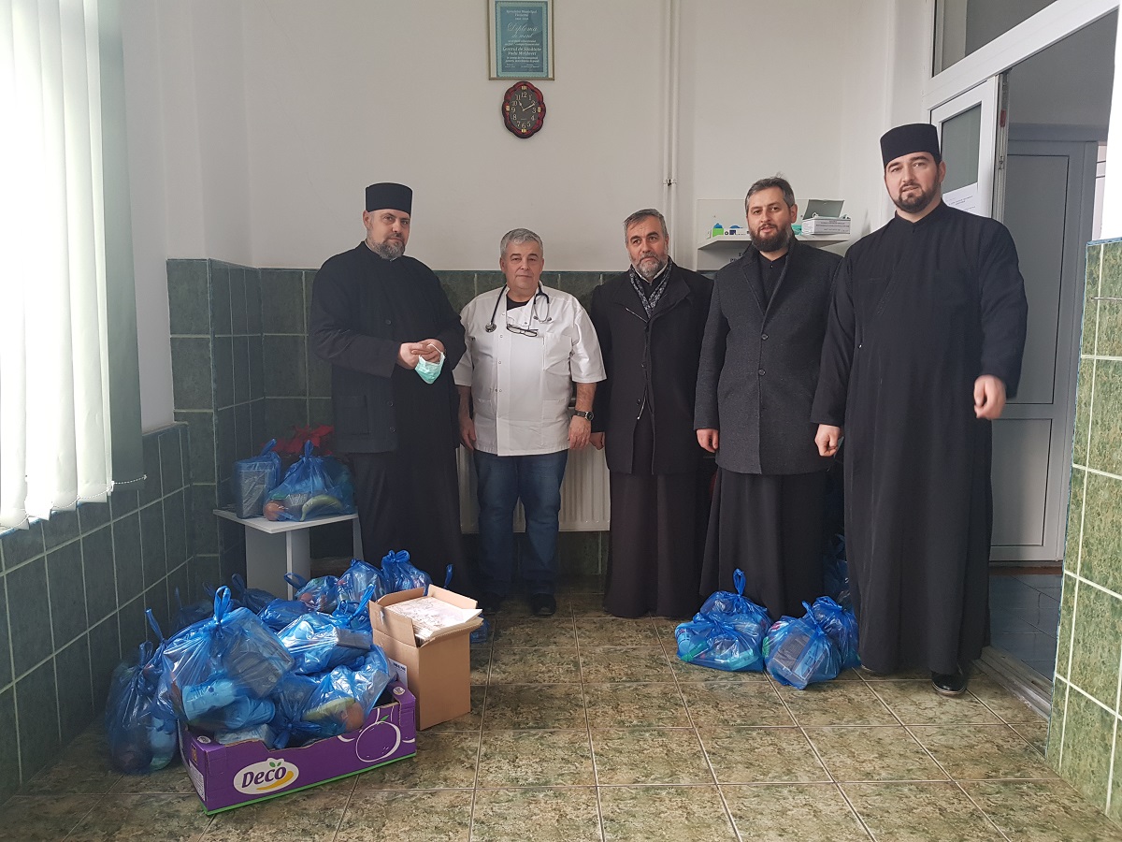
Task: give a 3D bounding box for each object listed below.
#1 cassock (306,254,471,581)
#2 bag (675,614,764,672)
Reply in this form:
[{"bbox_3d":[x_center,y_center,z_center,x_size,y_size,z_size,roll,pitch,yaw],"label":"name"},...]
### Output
[{"bbox_3d":[-0.737,0.053,3.590,0.630,1.580,0.460,-2,7,-17],"label":"cassock"},{"bbox_3d":[0.590,0.808,3.186,0.310,0.180,0.240,0,7,0],"label":"bag"}]

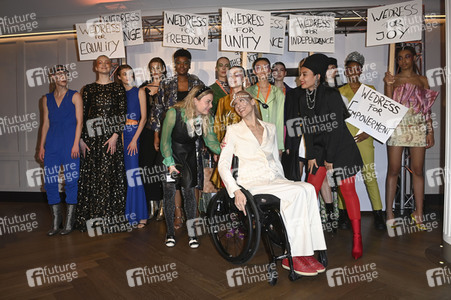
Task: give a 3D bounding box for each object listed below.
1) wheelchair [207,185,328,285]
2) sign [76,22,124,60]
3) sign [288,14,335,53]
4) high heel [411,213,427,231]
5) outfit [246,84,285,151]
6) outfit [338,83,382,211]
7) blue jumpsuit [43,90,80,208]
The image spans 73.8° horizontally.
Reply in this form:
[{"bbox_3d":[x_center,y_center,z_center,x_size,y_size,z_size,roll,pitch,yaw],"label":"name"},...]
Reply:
[{"bbox_3d":[0.375,0.470,2.345,0.610,0.780,0.850,-1,2,-32],"label":"wheelchair"},{"bbox_3d":[-1.399,-1.219,3.380,0.510,0.410,0.020,-5,5,-7],"label":"sign"},{"bbox_3d":[0.969,-1.299,3.360,0.510,0.410,0.020,0,2,-3],"label":"sign"},{"bbox_3d":[2.015,0.755,3.150,0.085,0.150,0.220,-1,1,-14],"label":"high heel"},{"bbox_3d":[0.433,-0.346,3.250,0.460,0.760,0.270,0,1,2],"label":"outfit"},{"bbox_3d":[1.427,-0.037,3.200,0.470,1.360,0.300,0,1,11],"label":"outfit"},{"bbox_3d":[-1.725,-0.026,3.170,0.370,1.220,0.260,-1,1,-5],"label":"blue jumpsuit"}]

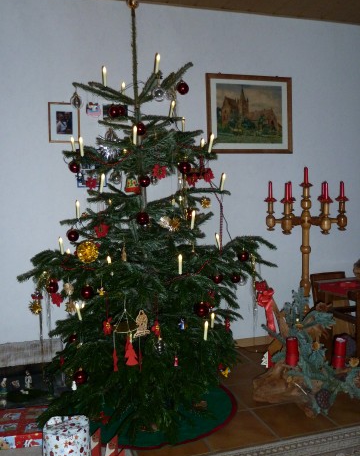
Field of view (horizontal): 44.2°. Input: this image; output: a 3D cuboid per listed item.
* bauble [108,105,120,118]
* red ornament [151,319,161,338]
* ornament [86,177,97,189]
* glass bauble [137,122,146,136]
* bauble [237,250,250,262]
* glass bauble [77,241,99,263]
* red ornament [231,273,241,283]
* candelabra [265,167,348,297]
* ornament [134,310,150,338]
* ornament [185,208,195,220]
[{"bbox_3d":[-0.369,-0.651,2.480,0.060,0.066,0.060,-2,3,-15],"label":"bauble"},{"bbox_3d":[-0.105,0.430,1.900,0.028,0.077,0.074,1,4,41],"label":"red ornament"},{"bbox_3d":[-0.489,-0.249,2.460,0.064,0.064,0.022,-2,3,-11],"label":"ornament"},{"bbox_3d":[-0.194,-0.483,2.160,0.061,0.065,0.061,-2,3,-5],"label":"glass bauble"},{"bbox_3d":[0.348,0.153,2.430,0.060,0.064,0.060,-1,3,8],"label":"bauble"},{"bbox_3d":[-0.434,0.111,2.080,0.102,0.103,0.100,-2,3,-12],"label":"glass bauble"},{"bbox_3d":[0.338,0.301,2.700,0.060,0.064,0.060,-1,3,7],"label":"red ornament"},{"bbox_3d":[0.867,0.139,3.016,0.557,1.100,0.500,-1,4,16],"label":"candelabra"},{"bbox_3d":[-0.160,0.405,1.870,0.068,0.115,0.016,-3,4,-15],"label":"ornament"},{"bbox_3d":[0.056,-0.071,2.400,0.060,0.064,0.060,-2,3,1],"label":"ornament"}]

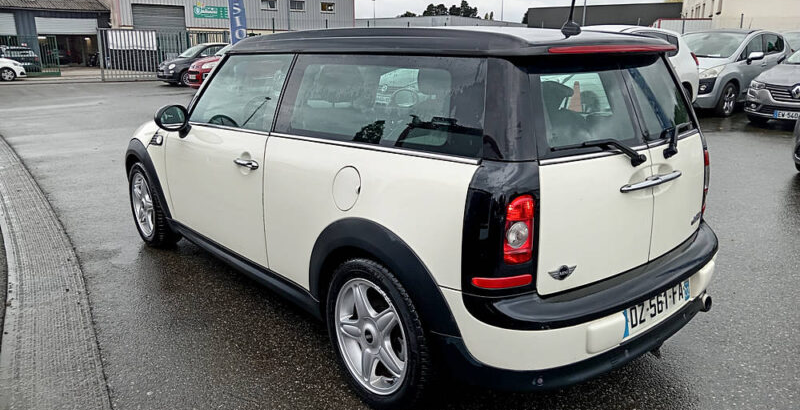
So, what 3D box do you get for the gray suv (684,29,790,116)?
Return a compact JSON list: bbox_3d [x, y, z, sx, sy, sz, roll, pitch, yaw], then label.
[{"bbox_3d":[6.580,-2.785,11.990,4.360,1.640,1.840,-11,18,-36],"label":"gray suv"}]

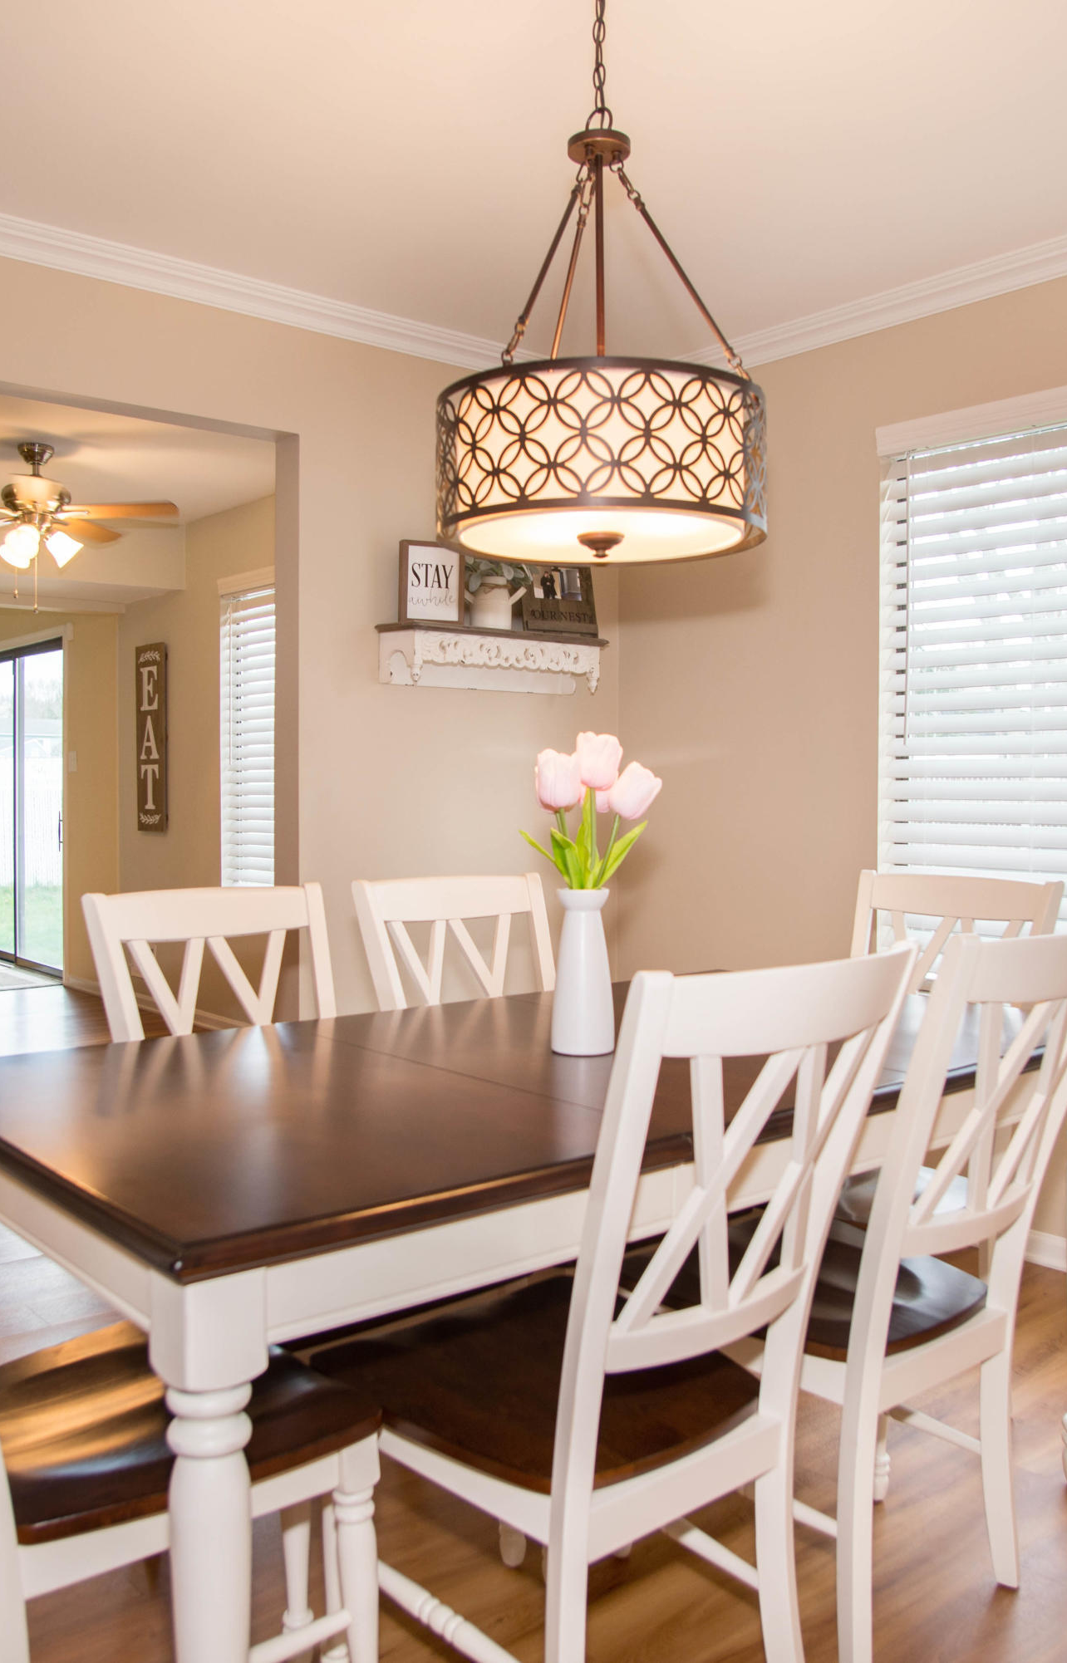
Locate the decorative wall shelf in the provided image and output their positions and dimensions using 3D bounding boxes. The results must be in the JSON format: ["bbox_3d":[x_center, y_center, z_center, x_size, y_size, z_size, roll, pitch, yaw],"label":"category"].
[{"bbox_3d":[-0.092,-0.495,3.980,0.735,0.168,0.178,-1,2,-40],"label":"decorative wall shelf"}]

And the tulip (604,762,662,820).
[{"bbox_3d":[0.152,-0.063,2.120,0.072,0.088,0.072,20,0,0],"label":"tulip"}]

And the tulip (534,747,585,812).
[{"bbox_3d":[0.039,-0.079,2.120,0.072,0.092,0.072,0,2,0],"label":"tulip"}]

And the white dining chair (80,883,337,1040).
[{"bbox_3d":[-0.403,0.602,2.287,0.475,0.975,0.570,-1,2,-40],"label":"white dining chair"}]

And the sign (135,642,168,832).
[{"bbox_3d":[-1.906,-0.465,6.955,0.035,0.930,0.315,-2,3,-40],"label":"sign"}]

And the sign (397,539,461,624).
[{"bbox_3d":[-0.278,-0.678,3.833,0.205,0.225,0.030,-2,3,-40],"label":"sign"}]

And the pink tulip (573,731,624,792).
[{"bbox_3d":[0.102,-0.106,2.110,0.066,0.088,0.066,-1,2,-40],"label":"pink tulip"}]

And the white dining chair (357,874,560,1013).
[{"bbox_3d":[-0.015,0.586,2.591,0.470,0.970,0.570,-1,2,-37],"label":"white dining chair"}]

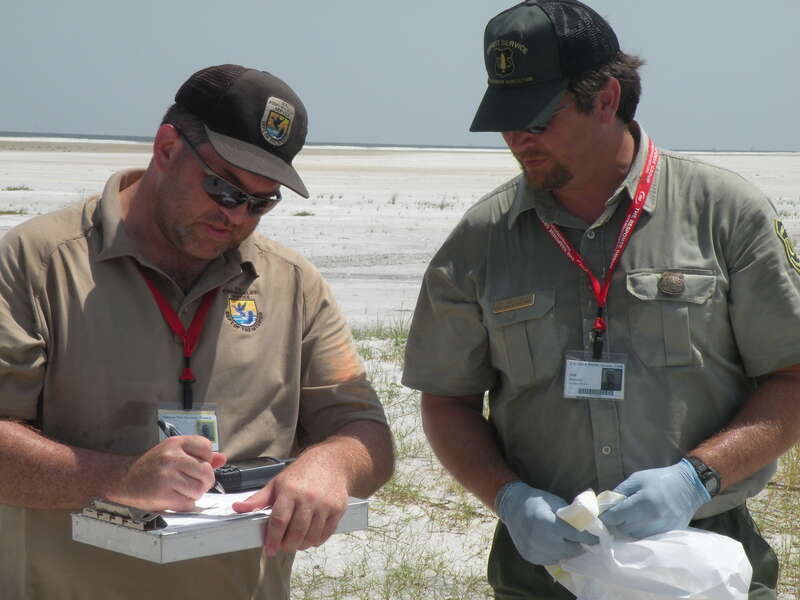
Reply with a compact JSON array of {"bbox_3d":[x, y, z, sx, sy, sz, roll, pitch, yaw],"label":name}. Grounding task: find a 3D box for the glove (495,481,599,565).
[{"bbox_3d":[0.206,0.312,3.550,0.152,0.100,0.083,34,-5,23],"label":"glove"}]

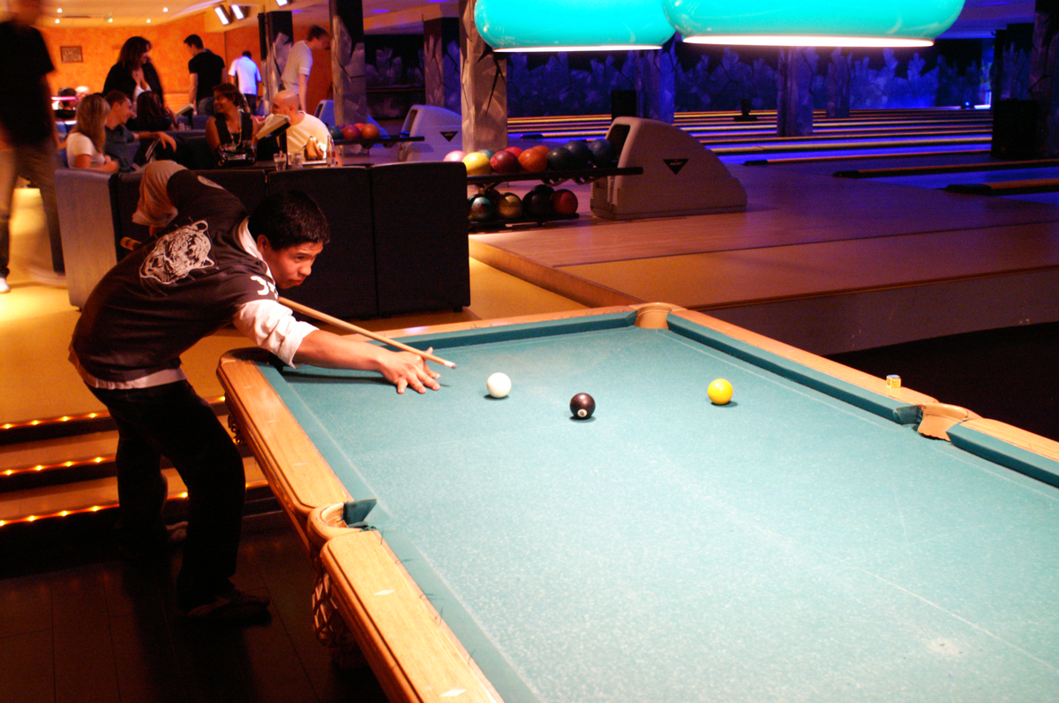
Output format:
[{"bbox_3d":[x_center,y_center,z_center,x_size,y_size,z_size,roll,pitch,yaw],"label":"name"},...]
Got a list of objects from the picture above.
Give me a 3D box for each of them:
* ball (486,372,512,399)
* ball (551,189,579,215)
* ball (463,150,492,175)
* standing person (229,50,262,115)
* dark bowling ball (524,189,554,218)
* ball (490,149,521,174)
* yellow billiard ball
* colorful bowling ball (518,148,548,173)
[{"bbox_3d":[-0.072,0.079,2.487,0.057,0.057,0.057,-1,15,0],"label":"ball"},{"bbox_3d":[0.266,-1.133,8.130,0.216,0.216,0.216,0,15,0],"label":"ball"},{"bbox_3d":[-0.386,-1.327,7.630,0.216,0.216,0.216,-1,15,0],"label":"ball"},{"bbox_3d":[-5.516,-5.013,20.500,0.580,1.620,0.420,3,15,15],"label":"standing person"},{"bbox_3d":[0.050,-1.116,8.030,0.216,0.216,0.216,-1,15,0],"label":"dark bowling ball"},{"bbox_3d":[-0.182,-1.352,7.710,0.216,0.216,0.216,-1,15,0],"label":"ball"},{"bbox_3d":[0.440,0.092,2.437,0.057,0.057,0.057,-1,15,0],"label":"yellow billiard ball"},{"bbox_3d":[0.028,-1.403,7.860,0.216,0.216,0.216,0,15,0],"label":"colorful bowling ball"}]

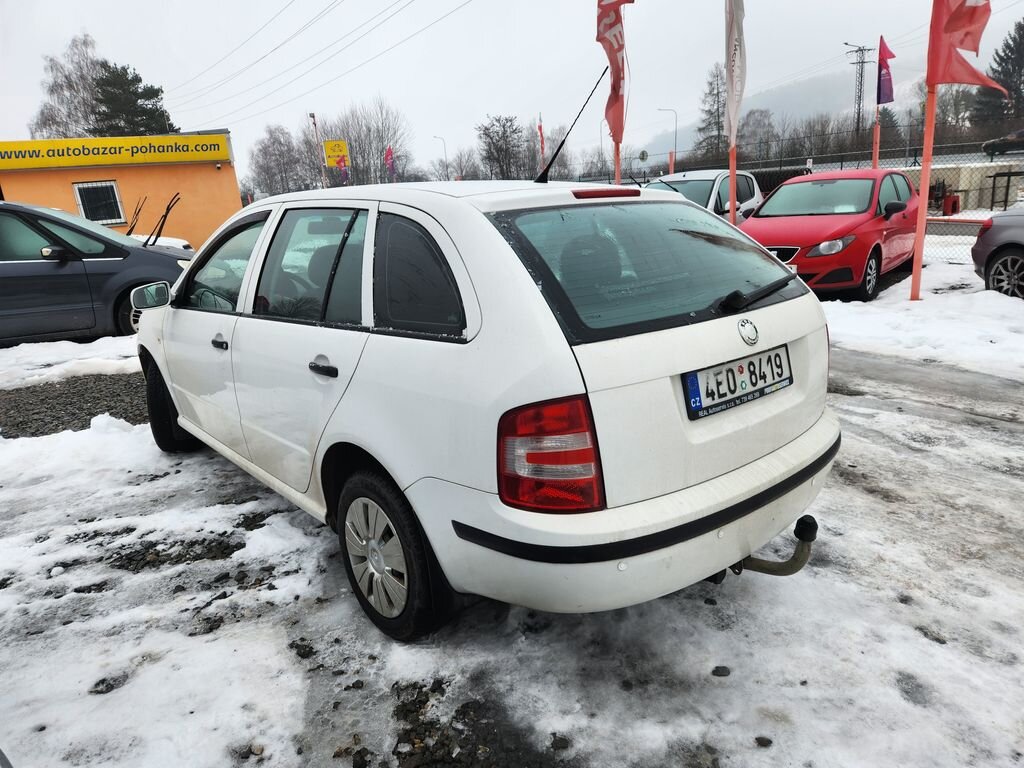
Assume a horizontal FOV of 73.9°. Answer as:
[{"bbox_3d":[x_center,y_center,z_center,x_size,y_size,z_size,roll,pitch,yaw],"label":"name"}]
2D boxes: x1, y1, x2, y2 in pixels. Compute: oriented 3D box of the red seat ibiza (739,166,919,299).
[{"bbox_3d":[4.084,-1.985,8.780,1.700,1.445,4.050,8,20,39],"label":"red seat ibiza"}]

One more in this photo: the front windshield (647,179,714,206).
[{"bbox_3d":[2.428,-2.853,10.365,1.330,0.160,0.790,8,56,39],"label":"front windshield"}]

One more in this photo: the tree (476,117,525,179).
[{"bbox_3d":[-0.737,-16.014,50.389,3.800,7.518,3.800,-4,15,0],"label":"tree"}]

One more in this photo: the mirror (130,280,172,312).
[{"bbox_3d":[-1.854,-0.451,3.471,0.110,0.150,0.190,9,18,40],"label":"mirror"}]

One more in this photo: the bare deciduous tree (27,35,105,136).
[{"bbox_3d":[-25.829,-14.232,40.880,5.200,12.653,5.200,-13,17,-28],"label":"bare deciduous tree"}]

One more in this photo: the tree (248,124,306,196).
[{"bbox_3d":[-20.564,-18.170,60.416,5.200,9.310,5.200,-9,16,-16],"label":"tree"}]

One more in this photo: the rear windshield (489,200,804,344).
[{"bbox_3d":[0.470,-0.386,2.043,1.152,0.100,0.546,-14,58,-38],"label":"rear windshield"}]

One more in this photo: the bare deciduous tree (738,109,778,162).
[{"bbox_3d":[29.090,-27.789,80.386,5.000,9.082,5.000,1,16,20],"label":"bare deciduous tree"}]

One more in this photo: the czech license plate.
[{"bbox_3d":[0.654,-0.013,1.929,0.530,0.122,0.020,-14,4,-38],"label":"czech license plate"}]

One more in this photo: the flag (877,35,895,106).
[{"bbox_3d":[6.211,-5.207,11.300,0.280,1.080,0.160,2,16,21],"label":"flag"}]

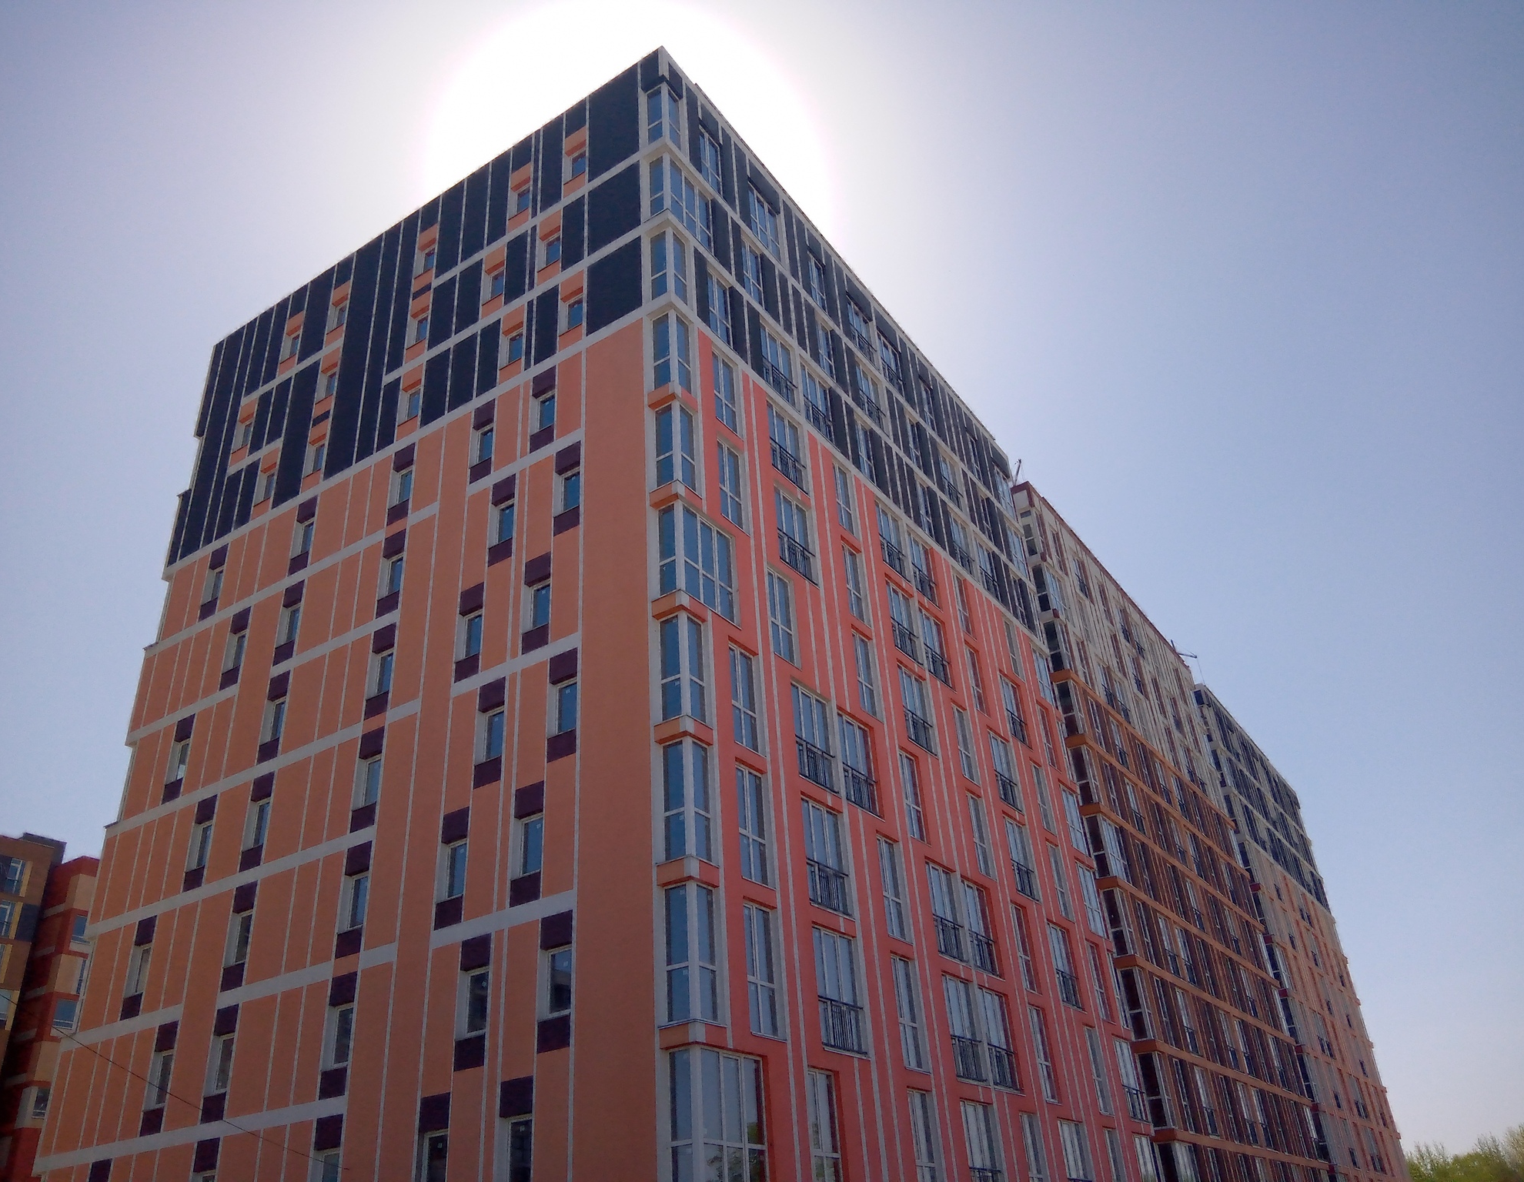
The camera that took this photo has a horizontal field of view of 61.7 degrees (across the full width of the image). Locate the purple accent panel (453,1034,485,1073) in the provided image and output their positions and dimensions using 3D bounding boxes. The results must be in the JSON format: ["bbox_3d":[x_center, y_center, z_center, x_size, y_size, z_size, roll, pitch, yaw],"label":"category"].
[{"bbox_3d":[-5.849,9.334,25.704,0.844,0.610,0.100,-22,-37,26],"label":"purple accent panel"}]

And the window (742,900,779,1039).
[{"bbox_3d":[-0.106,7.617,25.682,0.120,2.560,1.180,-22,-36,26],"label":"window"}]

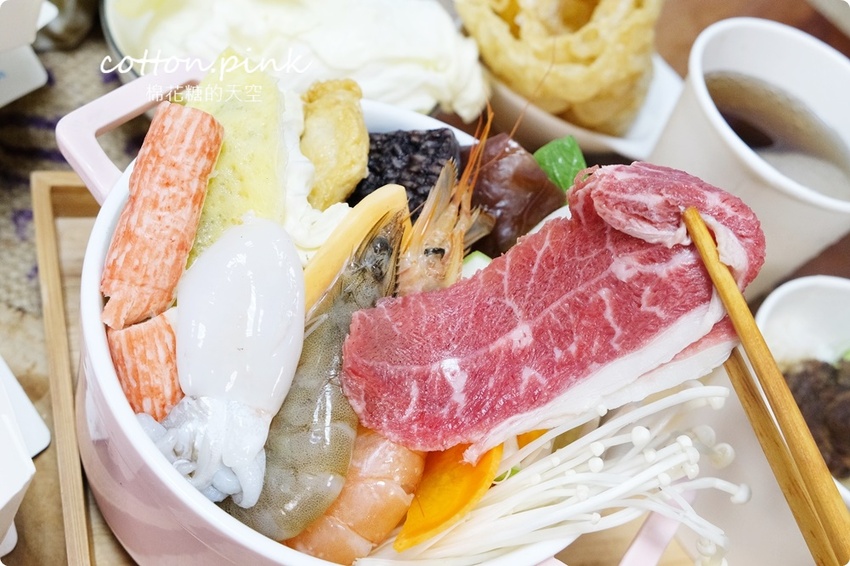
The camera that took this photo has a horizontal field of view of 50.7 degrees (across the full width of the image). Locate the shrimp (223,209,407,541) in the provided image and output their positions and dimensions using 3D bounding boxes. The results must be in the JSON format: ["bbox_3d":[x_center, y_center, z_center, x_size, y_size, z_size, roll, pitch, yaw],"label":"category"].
[{"bbox_3d":[-0.027,0.023,0.266,0.028,0.020,0.100,22,61,-4],"label":"shrimp"}]

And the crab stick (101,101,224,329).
[{"bbox_3d":[-0.082,-0.023,0.281,0.021,0.017,0.068,14,62,-14],"label":"crab stick"}]

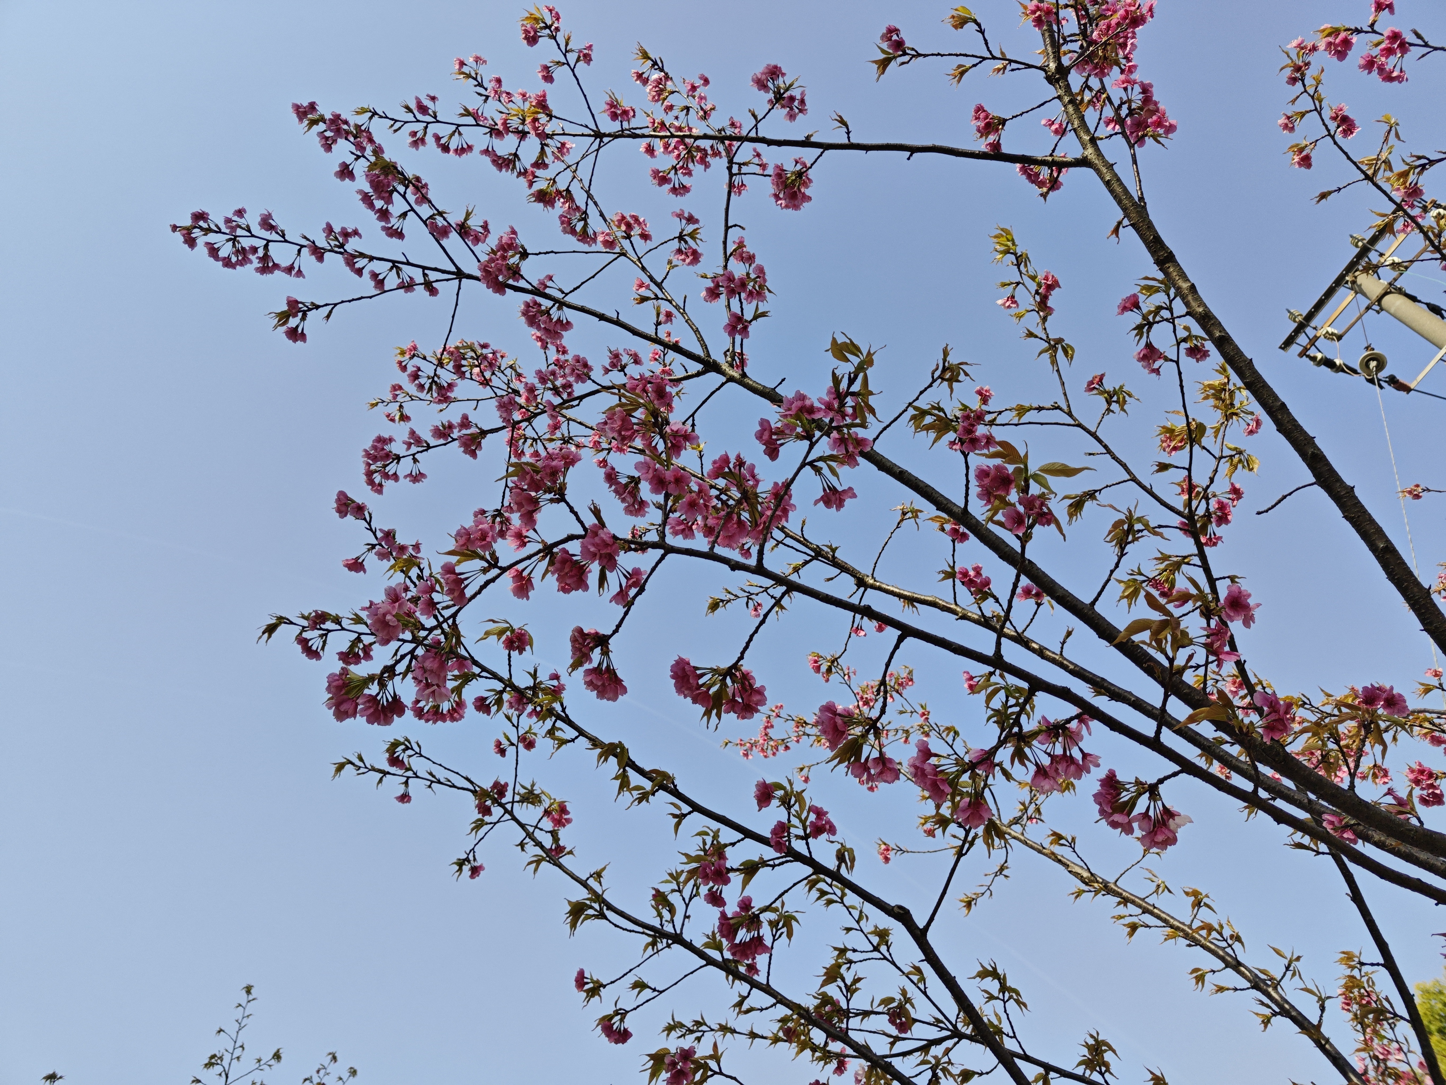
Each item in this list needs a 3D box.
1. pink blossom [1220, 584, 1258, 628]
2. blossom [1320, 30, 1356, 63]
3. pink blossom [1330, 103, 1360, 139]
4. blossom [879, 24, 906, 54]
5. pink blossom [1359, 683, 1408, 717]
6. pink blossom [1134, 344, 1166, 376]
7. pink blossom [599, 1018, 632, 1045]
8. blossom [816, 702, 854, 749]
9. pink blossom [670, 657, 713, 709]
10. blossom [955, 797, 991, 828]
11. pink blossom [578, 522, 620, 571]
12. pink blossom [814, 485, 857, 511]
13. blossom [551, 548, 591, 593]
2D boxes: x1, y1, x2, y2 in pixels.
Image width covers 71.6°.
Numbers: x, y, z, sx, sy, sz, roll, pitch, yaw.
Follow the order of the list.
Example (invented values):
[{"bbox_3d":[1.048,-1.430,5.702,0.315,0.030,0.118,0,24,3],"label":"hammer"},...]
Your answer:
[{"bbox_3d":[0.576,0.071,1.120,0.043,0.036,0.049,0,-84,-3],"label":"pink blossom"},{"bbox_3d":[1.012,-0.817,1.650,0.058,0.050,0.048,0,-55,0],"label":"blossom"},{"bbox_3d":[0.992,-0.672,1.600,0.047,0.053,0.048,30,-61,-19],"label":"pink blossom"},{"bbox_3d":[0.296,-0.878,1.750,0.045,0.051,0.040,0,-24,34],"label":"blossom"},{"bbox_3d":[0.803,0.191,1.220,0.059,0.038,0.037,0,-55,0],"label":"pink blossom"},{"bbox_3d":[0.639,-0.274,1.500,0.046,0.042,0.049,0,-53,7],"label":"pink blossom"},{"bbox_3d":[-0.177,0.804,1.650,0.054,0.040,0.045,0,-49,0],"label":"pink blossom"},{"bbox_3d":[0.122,0.201,1.100,0.036,0.042,0.053,-25,-76,-34],"label":"blossom"},{"bbox_3d":[-0.039,0.177,1.270,0.056,0.064,0.053,35,-62,-21],"label":"pink blossom"},{"bbox_3d":[0.263,0.283,1.050,0.037,0.034,0.033,0,-49,-4],"label":"blossom"},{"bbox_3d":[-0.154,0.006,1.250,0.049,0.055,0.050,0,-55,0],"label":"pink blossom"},{"bbox_3d":[0.155,-0.061,1.380,0.061,0.042,0.034,0,-49,0],"label":"pink blossom"},{"bbox_3d":[-0.193,0.035,1.270,0.049,0.054,0.049,-21,-58,14],"label":"blossom"}]

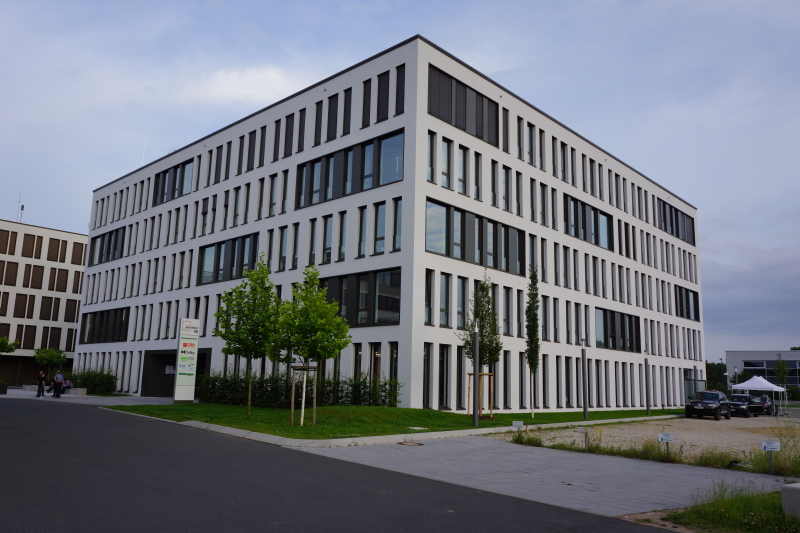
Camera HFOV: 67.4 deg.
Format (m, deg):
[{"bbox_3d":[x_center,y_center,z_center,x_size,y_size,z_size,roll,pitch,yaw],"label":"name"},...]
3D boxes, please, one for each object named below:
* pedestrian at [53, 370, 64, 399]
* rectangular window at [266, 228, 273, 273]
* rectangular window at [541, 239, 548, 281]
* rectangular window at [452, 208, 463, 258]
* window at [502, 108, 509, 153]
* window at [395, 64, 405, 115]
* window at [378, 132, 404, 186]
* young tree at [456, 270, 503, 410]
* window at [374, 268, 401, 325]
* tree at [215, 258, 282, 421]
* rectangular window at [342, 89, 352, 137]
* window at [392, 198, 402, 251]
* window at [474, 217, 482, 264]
[{"bbox_3d":[-22.232,7.697,39.105,0.550,1.773,0.360,7,-12,-24],"label":"pedestrian"},{"bbox_3d":[-7.952,-0.861,36.931,0.618,2.690,0.200,-8,-14,42],"label":"rectangular window"},{"bbox_3d":[8.913,-0.411,37.301,0.200,2.750,0.669,-9,-15,44],"label":"rectangular window"},{"bbox_3d":[2.952,-1.701,31.398,0.200,2.720,0.900,-9,-15,44],"label":"rectangular window"},{"bbox_3d":[6.242,-8.099,35.890,0.200,2.760,0.690,-9,-15,44],"label":"window"},{"bbox_3d":[0.037,-9.167,31.169,0.641,2.806,0.150,-8,-15,42],"label":"window"},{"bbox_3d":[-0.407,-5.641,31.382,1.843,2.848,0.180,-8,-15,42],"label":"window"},{"bbox_3d":[3.871,3.598,28.845,2.100,7.088,2.100,1,-11,0],"label":"young tree"},{"bbox_3d":[-0.555,1.525,29.566,1.790,2.800,0.200,-8,-15,42],"label":"window"},{"bbox_3d":[-6.284,2.838,25.264,2.900,6.843,2.900,4,-11,-13],"label":"tree"},{"bbox_3d":[-2.942,-8.724,33.838,0.641,2.806,0.150,-8,-15,42],"label":"rectangular window"},{"bbox_3d":[-0.116,-2.064,29.782,0.651,2.770,0.200,-9,-15,42],"label":"window"},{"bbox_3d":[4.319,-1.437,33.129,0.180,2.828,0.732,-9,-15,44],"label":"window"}]

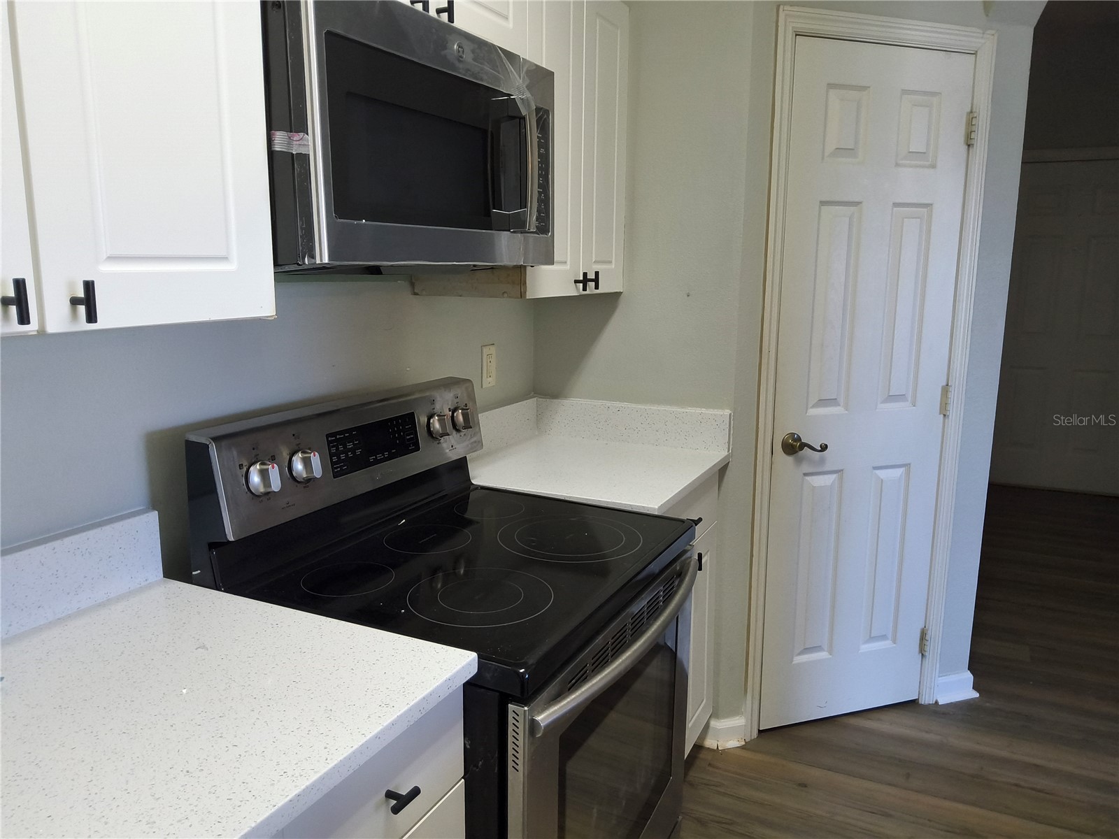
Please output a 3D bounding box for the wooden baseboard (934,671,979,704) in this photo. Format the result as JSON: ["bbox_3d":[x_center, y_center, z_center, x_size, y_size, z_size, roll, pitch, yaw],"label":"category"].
[{"bbox_3d":[1.346,0.901,2.736,0.172,0.096,0.030,-3,11,-17],"label":"wooden baseboard"}]

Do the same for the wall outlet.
[{"bbox_3d":[-0.196,-0.150,2.286,0.007,0.115,0.070,5,12,25],"label":"wall outlet"}]

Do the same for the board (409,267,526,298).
[{"bbox_3d":[-0.208,-0.321,1.881,0.303,0.078,0.018,5,12,25],"label":"board"}]

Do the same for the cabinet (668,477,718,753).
[{"bbox_3d":[0.055,0.584,2.253,0.607,0.890,0.609,5,12,25],"label":"cabinet"}]

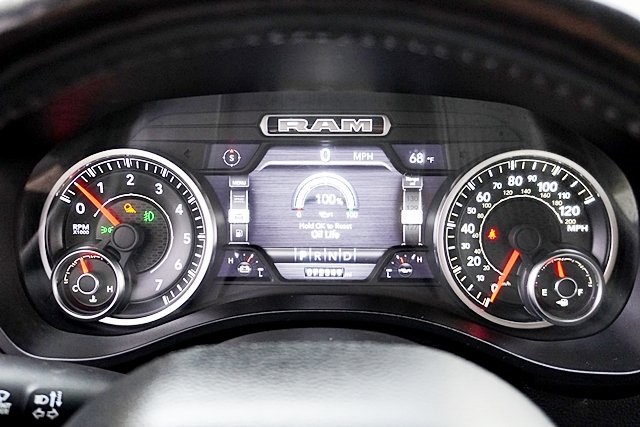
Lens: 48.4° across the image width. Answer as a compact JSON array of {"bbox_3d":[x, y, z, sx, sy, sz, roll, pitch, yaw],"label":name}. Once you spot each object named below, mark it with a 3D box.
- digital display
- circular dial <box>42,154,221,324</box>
[{"bbox_3d":[0.004,0.000,0.470,0.156,0.089,0.012,0,0,2],"label":"digital display"},{"bbox_3d":[-0.125,0.015,0.465,0.115,0.115,0.022,0,0,2],"label":"circular dial"}]

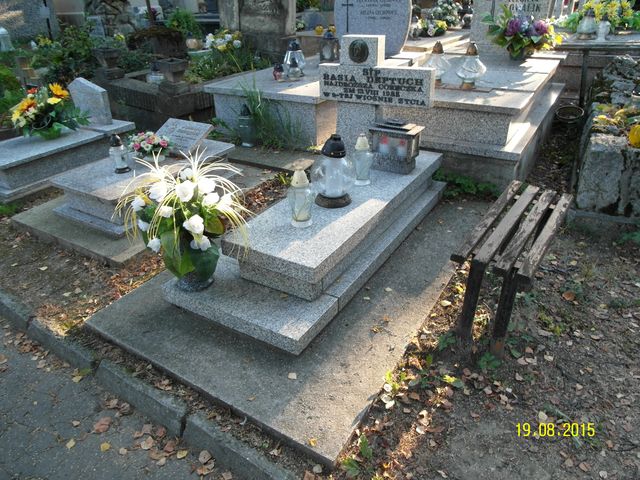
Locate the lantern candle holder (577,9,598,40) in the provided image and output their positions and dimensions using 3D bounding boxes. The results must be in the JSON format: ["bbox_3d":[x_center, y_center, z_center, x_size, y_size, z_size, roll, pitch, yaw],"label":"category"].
[{"bbox_3d":[3.498,-2.791,5.747,0.256,0.344,0.256,16,34,28],"label":"lantern candle holder"}]

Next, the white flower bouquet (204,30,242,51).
[{"bbox_3d":[-1.328,-2.746,6.108,0.496,0.304,0.440,16,34,28],"label":"white flower bouquet"}]

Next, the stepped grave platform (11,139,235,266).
[{"bbox_3d":[-1.282,-0.409,3.171,1.192,0.328,1.288,16,34,28],"label":"stepped grave platform"}]

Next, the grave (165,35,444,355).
[{"bbox_3d":[0.042,-0.466,2.396,0.800,1.032,1.816,16,34,28],"label":"grave"}]

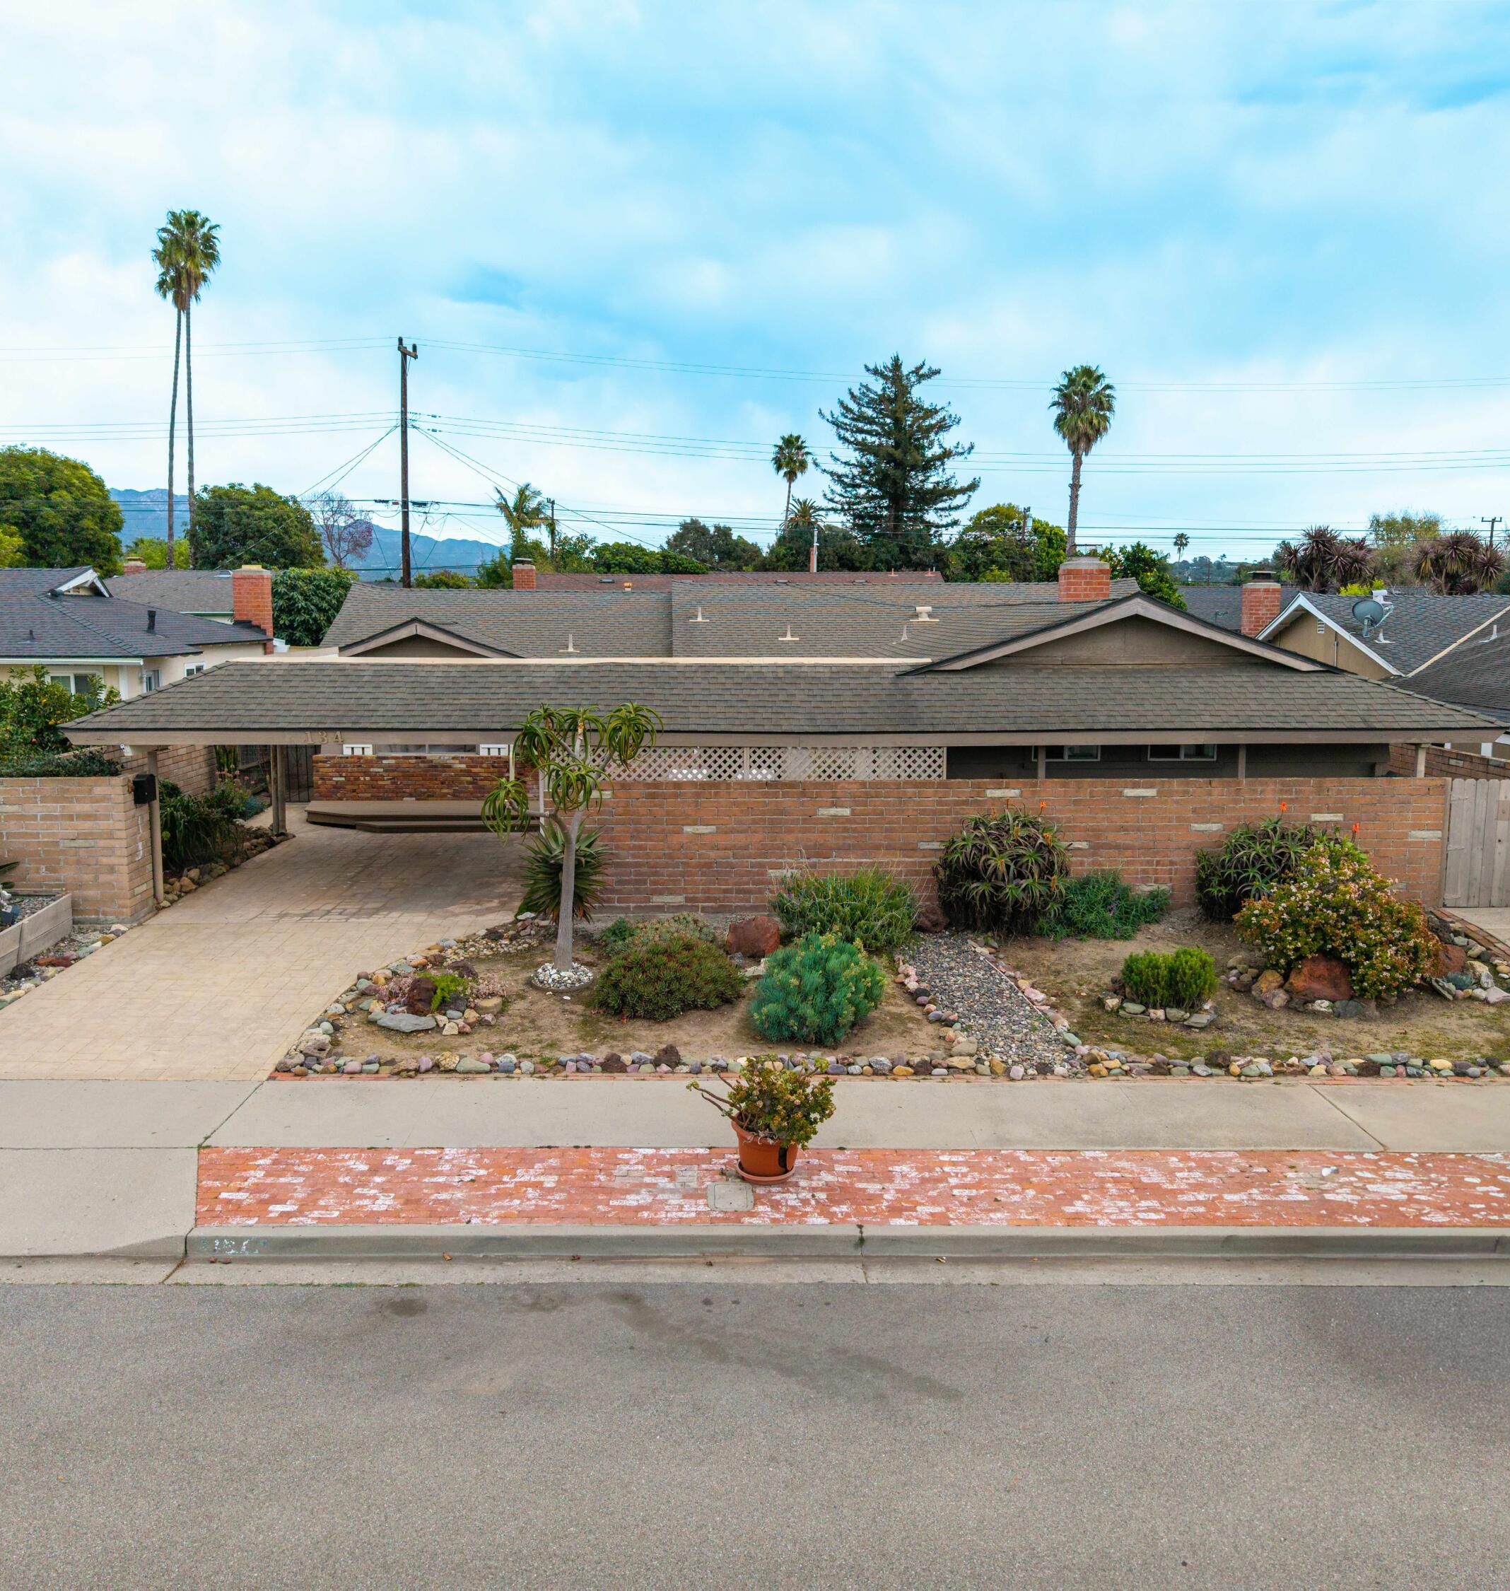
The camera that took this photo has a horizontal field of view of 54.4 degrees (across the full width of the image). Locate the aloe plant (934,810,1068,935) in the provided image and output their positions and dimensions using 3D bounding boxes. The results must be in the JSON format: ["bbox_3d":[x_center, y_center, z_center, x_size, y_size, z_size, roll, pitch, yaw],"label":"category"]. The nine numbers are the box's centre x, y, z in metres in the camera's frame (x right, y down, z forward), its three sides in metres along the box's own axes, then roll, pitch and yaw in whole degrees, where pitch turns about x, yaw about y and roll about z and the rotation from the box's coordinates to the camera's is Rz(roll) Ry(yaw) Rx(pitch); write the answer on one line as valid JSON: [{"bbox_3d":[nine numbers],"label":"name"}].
[{"bbox_3d":[2.893,0.873,17.230,1.573,1.396,1.350,0,9,0],"label":"aloe plant"}]

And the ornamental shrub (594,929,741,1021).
[{"bbox_3d":[-0.870,1.747,14.849,1.470,0.710,1.280,0,7,0],"label":"ornamental shrub"}]

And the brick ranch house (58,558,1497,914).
[{"bbox_3d":[0.300,-1.701,25.594,17.800,4.520,15.300,0,7,0],"label":"brick ranch house"}]

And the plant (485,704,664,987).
[{"bbox_3d":[-1.947,0.425,15.634,1.903,2.881,1.700,0,9,0],"label":"plant"}]

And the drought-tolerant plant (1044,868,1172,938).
[{"bbox_3d":[4.165,1.259,17.558,1.440,0.740,0.980,0,7,0],"label":"drought-tolerant plant"}]

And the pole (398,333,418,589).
[{"bbox_3d":[-9.801,-7.684,42.325,0.561,10.627,1.800,0,9,0],"label":"pole"}]

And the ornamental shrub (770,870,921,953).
[{"bbox_3d":[1.040,1.288,17.260,1.650,0.800,1.300,0,7,0],"label":"ornamental shrub"}]

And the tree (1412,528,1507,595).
[{"bbox_3d":[19.501,-4.413,40.771,2.500,5.850,2.300,0,7,0],"label":"tree"}]

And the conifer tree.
[{"bbox_3d":[7.544,-15.548,78.552,8.372,15.215,8.600,0,9,0],"label":"conifer tree"}]

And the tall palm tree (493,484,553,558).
[{"bbox_3d":[-12.133,-11.286,77.189,3.000,10.300,3.000,0,7,0],"label":"tall palm tree"}]

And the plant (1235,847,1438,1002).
[{"bbox_3d":[6.096,1.247,15.391,2.046,1.356,1.698,0,9,0],"label":"plant"}]

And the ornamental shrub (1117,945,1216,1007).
[{"bbox_3d":[4.219,1.802,15.007,0.950,0.540,0.680,0,7,0],"label":"ornamental shrub"}]

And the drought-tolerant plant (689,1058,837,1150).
[{"bbox_3d":[0.060,2.215,10.624,1.030,0.630,0.820,0,7,0],"label":"drought-tolerant plant"}]

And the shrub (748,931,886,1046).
[{"bbox_3d":[0.592,1.736,14.002,1.325,0.923,1.259,0,9,0],"label":"shrub"}]

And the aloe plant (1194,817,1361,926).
[{"bbox_3d":[6.260,0.905,17.560,1.980,1.270,1.400,0,9,0],"label":"aloe plant"}]

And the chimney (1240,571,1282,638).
[{"bbox_3d":[11.952,-4.409,34.721,0.820,1.800,0.700,0,7,0],"label":"chimney"}]

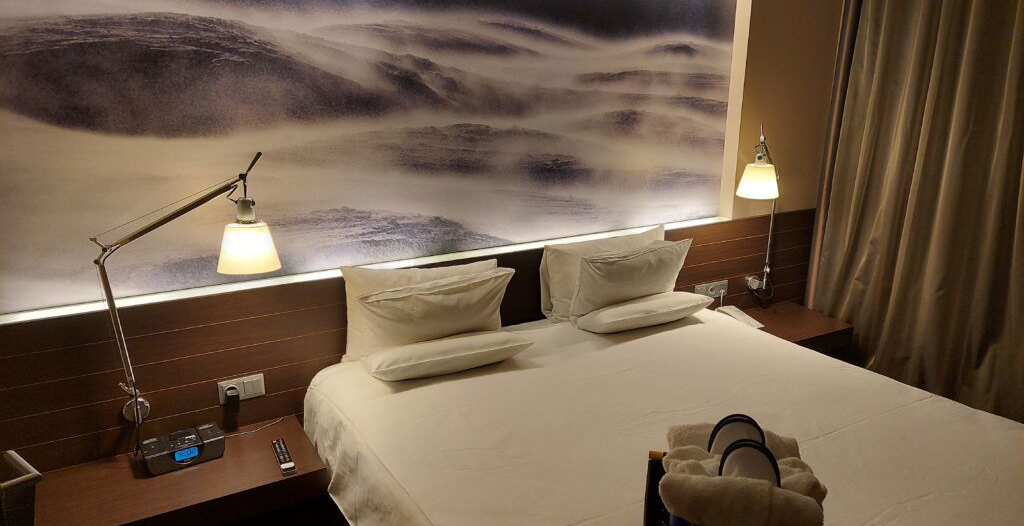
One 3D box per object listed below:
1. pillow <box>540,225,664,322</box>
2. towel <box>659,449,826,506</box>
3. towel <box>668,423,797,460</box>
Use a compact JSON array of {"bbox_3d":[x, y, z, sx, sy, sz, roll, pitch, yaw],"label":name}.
[{"bbox_3d":[0.419,0.053,3.124,0.650,0.370,0.150,-9,14,-28],"label":"pillow"},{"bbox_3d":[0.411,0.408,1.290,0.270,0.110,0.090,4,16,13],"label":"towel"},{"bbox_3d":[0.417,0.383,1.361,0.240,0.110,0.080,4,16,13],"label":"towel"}]

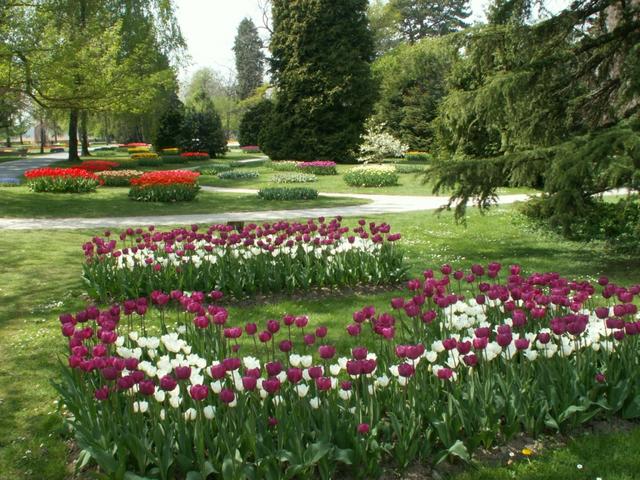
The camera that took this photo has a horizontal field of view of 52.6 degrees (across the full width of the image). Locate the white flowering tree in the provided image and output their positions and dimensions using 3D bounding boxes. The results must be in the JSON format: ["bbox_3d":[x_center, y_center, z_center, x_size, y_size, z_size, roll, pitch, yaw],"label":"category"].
[{"bbox_3d":[2.914,-4.324,29.693,2.350,2.000,2.200,0,9,0],"label":"white flowering tree"}]

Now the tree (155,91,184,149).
[{"bbox_3d":[-10.494,-8.180,45.272,2.400,4.500,2.300,0,9,0],"label":"tree"}]

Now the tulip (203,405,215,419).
[{"bbox_3d":[-0.493,0.758,2.863,0.054,0.062,0.054,0,9,0],"label":"tulip"}]

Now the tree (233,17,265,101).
[{"bbox_3d":[-8.828,-19.406,79.900,4.300,15.300,4.200,0,9,0],"label":"tree"}]

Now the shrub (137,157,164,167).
[{"bbox_3d":[-8.068,-3.748,30.802,1.300,0.500,1.200,0,9,0],"label":"shrub"}]

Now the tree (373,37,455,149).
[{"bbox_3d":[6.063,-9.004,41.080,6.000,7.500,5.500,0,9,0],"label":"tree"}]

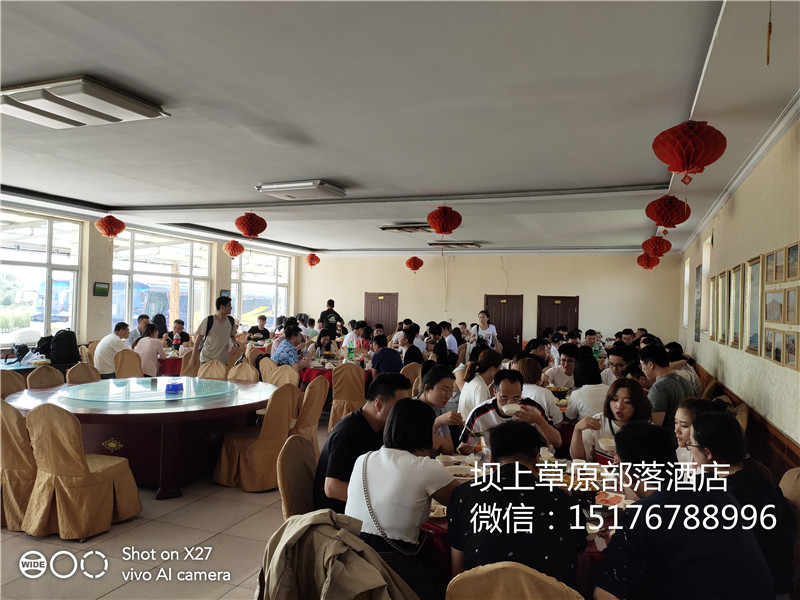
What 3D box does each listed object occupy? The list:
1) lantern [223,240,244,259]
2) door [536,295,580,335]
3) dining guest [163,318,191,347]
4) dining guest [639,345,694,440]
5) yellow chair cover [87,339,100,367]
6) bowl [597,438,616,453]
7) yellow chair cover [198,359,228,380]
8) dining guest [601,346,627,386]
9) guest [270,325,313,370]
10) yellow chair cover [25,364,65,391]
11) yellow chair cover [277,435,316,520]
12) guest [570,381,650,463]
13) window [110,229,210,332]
[{"bbox_3d":[-3.571,-1.087,11.400,0.440,0.380,0.440,1,-1,24],"label":"lantern"},{"bbox_3d":[3.691,0.893,12.473,0.950,1.980,0.100,2,0,24],"label":"door"},{"bbox_3d":[-3.751,1.000,9.000,0.550,1.290,0.780,2,-1,-12],"label":"dining guest"},{"bbox_3d":[2.189,1.089,4.350,0.700,1.420,0.520,2,0,41],"label":"dining guest"},{"bbox_3d":[-4.590,1.136,8.200,0.550,0.940,0.450,2,0,-29],"label":"yellow chair cover"},{"bbox_3d":[1.175,0.813,2.980,0.120,0.055,0.120,2,0,0],"label":"bowl"},{"bbox_3d":[-2.287,1.202,6.380,0.460,0.935,0.580,2,-1,2],"label":"yellow chair cover"},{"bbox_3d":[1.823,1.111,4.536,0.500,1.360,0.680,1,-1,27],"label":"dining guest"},{"bbox_3d":[-1.504,1.040,7.300,0.720,1.330,0.500,3,-1,-30],"label":"guest"},{"bbox_3d":[-3.529,1.170,5.591,0.600,0.940,0.460,2,0,13],"label":"yellow chair cover"},{"bbox_3d":[-0.336,1.261,3.016,0.600,0.940,0.460,2,0,18],"label":"yellow chair cover"},{"bbox_3d":[1.342,1.141,3.292,0.520,1.300,0.720,2,-1,41],"label":"guest"},{"bbox_3d":[-4.948,-0.237,11.110,0.140,2.120,2.700,1,-1,24],"label":"window"}]

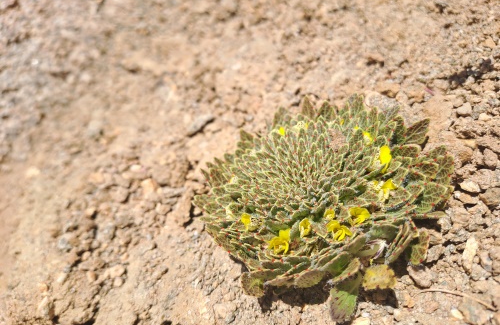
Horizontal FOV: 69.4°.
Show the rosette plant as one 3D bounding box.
[{"bbox_3d":[0.023,0.009,0.130,0.086,0.034,0.090,-15,44,0],"label":"rosette plant"}]

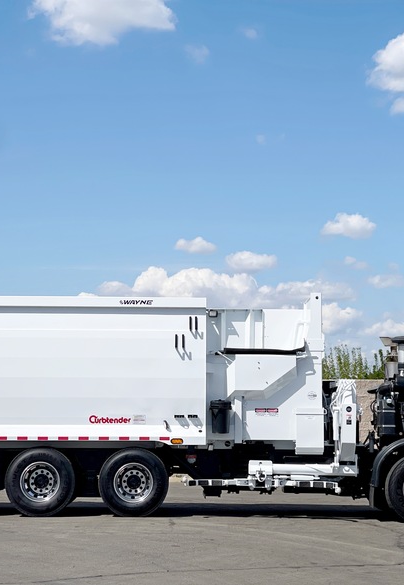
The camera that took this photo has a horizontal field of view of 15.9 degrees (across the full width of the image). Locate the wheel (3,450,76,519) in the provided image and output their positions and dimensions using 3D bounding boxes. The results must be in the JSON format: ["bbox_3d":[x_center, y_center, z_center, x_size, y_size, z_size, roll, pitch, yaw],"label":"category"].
[{"bbox_3d":[-2.434,2.859,21.760,1.045,1.045,0.280,1,-5,-4],"label":"wheel"}]

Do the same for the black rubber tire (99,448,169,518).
[{"bbox_3d":[-1.036,2.877,21.870,1.045,1.045,0.280,1,-5,-4],"label":"black rubber tire"}]

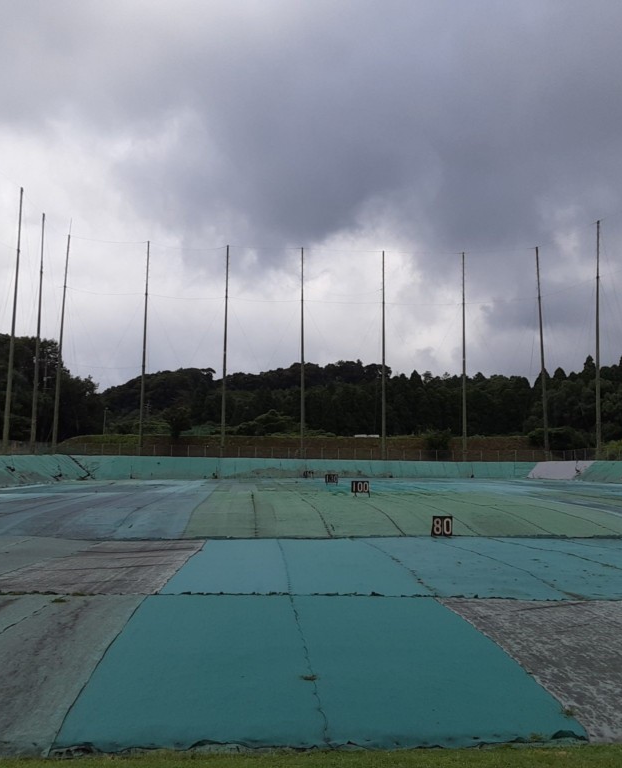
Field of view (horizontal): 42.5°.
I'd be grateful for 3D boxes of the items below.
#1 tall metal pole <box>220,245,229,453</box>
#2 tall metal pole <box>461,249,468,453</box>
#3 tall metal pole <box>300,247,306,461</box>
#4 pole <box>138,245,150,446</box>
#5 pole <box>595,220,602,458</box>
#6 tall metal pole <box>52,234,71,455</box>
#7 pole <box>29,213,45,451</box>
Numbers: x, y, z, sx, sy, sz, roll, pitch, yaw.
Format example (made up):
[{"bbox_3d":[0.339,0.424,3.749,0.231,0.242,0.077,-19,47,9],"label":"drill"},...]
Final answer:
[{"bbox_3d":[-10.617,-4.241,98.711,0.440,26.300,0.440,2,-5,-6],"label":"tall metal pole"},{"bbox_3d":[18.962,-3.629,98.991,0.440,25.980,0.440,0,-5,11],"label":"tall metal pole"},{"bbox_3d":[-1.064,-4.040,99.106,0.440,26.330,0.440,0,-5,-1],"label":"tall metal pole"},{"bbox_3d":[-20.474,-4.623,98.202,0.440,26.480,0.440,2,-5,-12],"label":"pole"},{"bbox_3d":[31.624,-5.015,88.168,0.480,26.600,0.480,0,-6,20],"label":"pole"},{"bbox_3d":[-30.573,-5.430,98.001,0.480,27.960,0.480,4,-6,-17],"label":"tall metal pole"},{"bbox_3d":[-30.254,-5.773,88.739,0.480,27.000,0.480,2,-6,-19],"label":"pole"}]

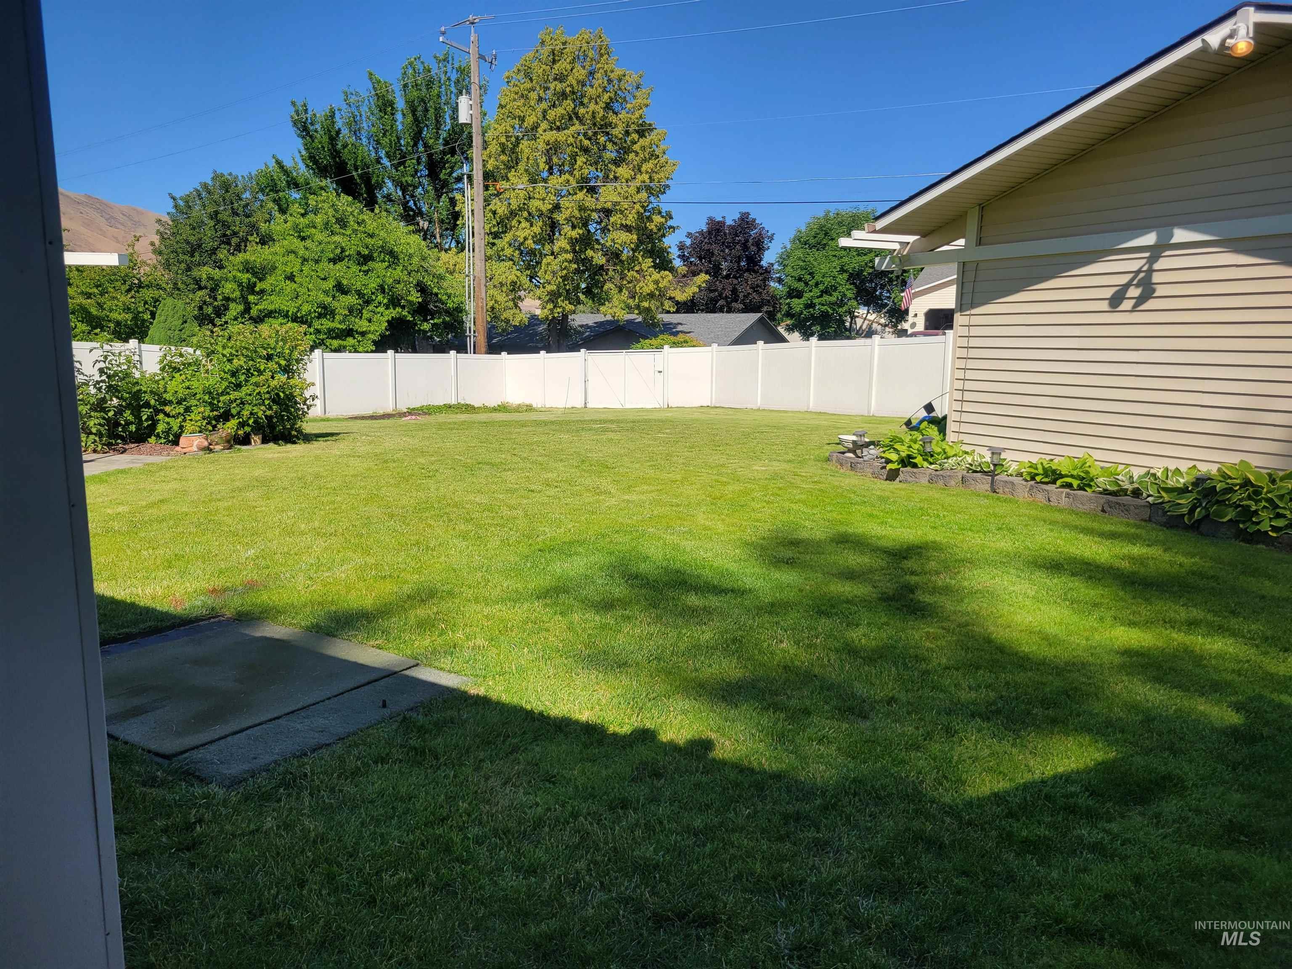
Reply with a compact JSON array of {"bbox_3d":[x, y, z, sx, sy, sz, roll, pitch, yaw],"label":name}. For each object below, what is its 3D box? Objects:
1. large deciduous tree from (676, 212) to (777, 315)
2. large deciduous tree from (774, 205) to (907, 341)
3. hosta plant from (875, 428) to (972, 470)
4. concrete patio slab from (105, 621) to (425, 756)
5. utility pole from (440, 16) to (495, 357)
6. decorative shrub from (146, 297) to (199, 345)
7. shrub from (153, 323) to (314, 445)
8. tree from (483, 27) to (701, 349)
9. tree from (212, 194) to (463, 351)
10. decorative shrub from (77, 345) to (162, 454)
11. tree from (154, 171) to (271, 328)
[{"bbox_3d":[5.062,-12.131,62.000,6.900,10.600,6.500,0,9,0],"label":"large deciduous tree"},{"bbox_3d":[6.949,-6.575,34.000,5.000,6.200,5.000,0,9,0],"label":"large deciduous tree"},{"bbox_3d":[2.761,-0.397,9.600,0.880,0.380,0.800,0,9,0],"label":"hosta plant"},{"bbox_3d":[-1.582,0.722,3.494,1.103,0.090,0.957,6,11,32],"label":"concrete patio slab"},{"bbox_3d":[-5.640,-8.777,31.800,2.300,12.350,2.700,7,11,35],"label":"utility pole"},{"bbox_3d":[-13.185,-3.513,27.000,1.800,3.200,1.800,0,9,0],"label":"decorative shrub"},{"bbox_3d":[-6.671,-1.650,15.700,2.500,1.900,2.200,0,9,0],"label":"shrub"},{"bbox_3d":[-2.905,-11.674,42.000,10.000,15.300,9.300,0,9,0],"label":"tree"},{"bbox_3d":[-10.963,-6.617,34.500,8.400,7.400,7.500,0,9,0],"label":"tree"},{"bbox_3d":[-8.254,-1.383,15.100,1.400,1.550,1.300,0,9,0],"label":"decorative shrub"},{"bbox_3d":[-17.579,-8.195,40.000,5.700,9.150,5.500,0,9,0],"label":"tree"}]

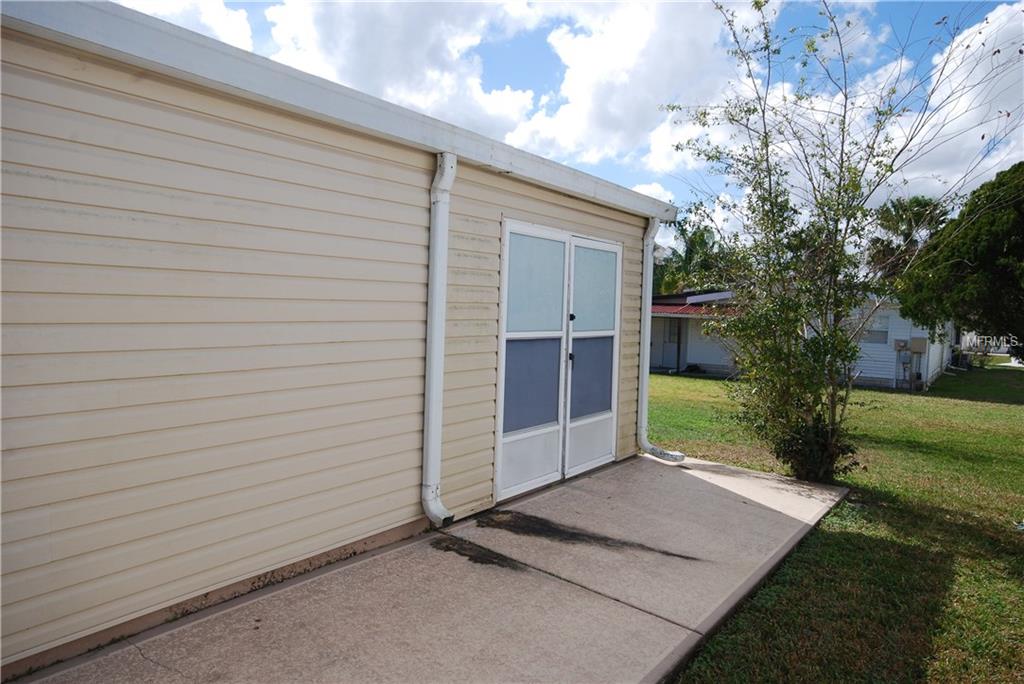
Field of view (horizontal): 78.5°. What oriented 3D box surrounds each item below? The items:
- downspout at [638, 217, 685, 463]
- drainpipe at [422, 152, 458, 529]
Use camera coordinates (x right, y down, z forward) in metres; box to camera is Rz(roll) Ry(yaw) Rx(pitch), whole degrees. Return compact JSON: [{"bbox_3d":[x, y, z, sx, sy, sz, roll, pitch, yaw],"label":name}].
[{"bbox_3d":[1.499,-0.026,6.111,0.485,2.355,0.095,5,5,37],"label":"downspout"},{"bbox_3d":[-0.419,0.005,3.854,0.175,2.295,0.095,5,5,37],"label":"drainpipe"}]

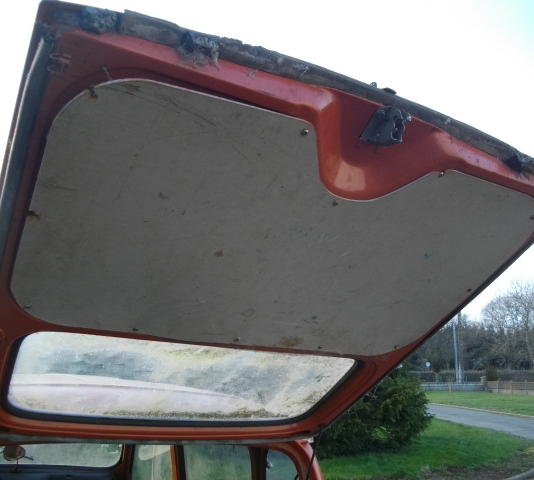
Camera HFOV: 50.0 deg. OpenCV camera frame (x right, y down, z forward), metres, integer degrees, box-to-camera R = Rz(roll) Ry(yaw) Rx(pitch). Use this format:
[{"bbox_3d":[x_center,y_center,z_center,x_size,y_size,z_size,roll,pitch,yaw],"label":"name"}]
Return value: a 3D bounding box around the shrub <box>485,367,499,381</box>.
[{"bbox_3d":[18.599,11.478,47.188,1.250,2.100,1.200,-6,-14,20],"label":"shrub"}]

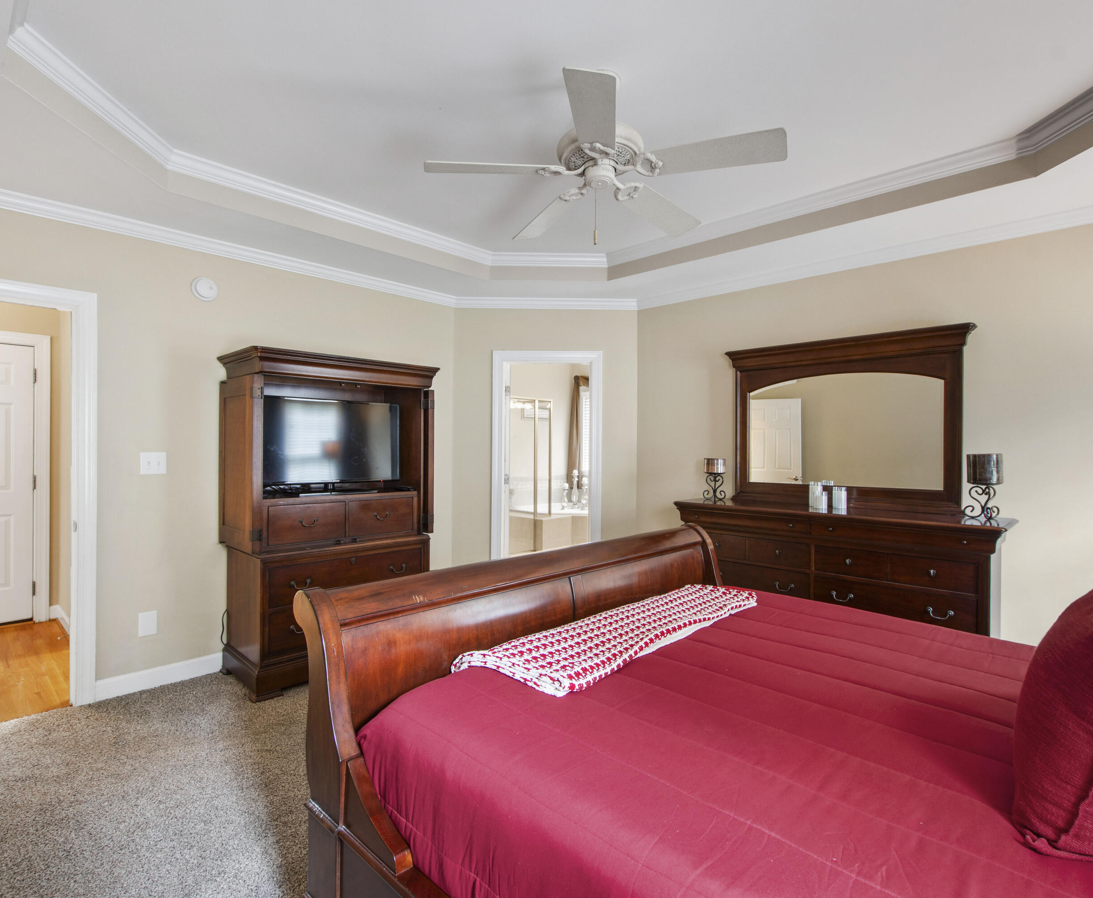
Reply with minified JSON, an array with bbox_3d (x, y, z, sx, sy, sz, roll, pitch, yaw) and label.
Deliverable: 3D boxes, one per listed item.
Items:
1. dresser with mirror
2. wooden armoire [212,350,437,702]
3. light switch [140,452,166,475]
[{"bbox_3d":[1.637,0.334,3.293,1.694,2.010,0.488,1,0,43],"label":"dresser with mirror"},{"bbox_3d":[-1.317,0.394,3.476,0.608,1.841,1.161,1,0,45],"label":"wooden armoire"},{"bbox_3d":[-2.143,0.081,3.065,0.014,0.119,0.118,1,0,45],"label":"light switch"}]

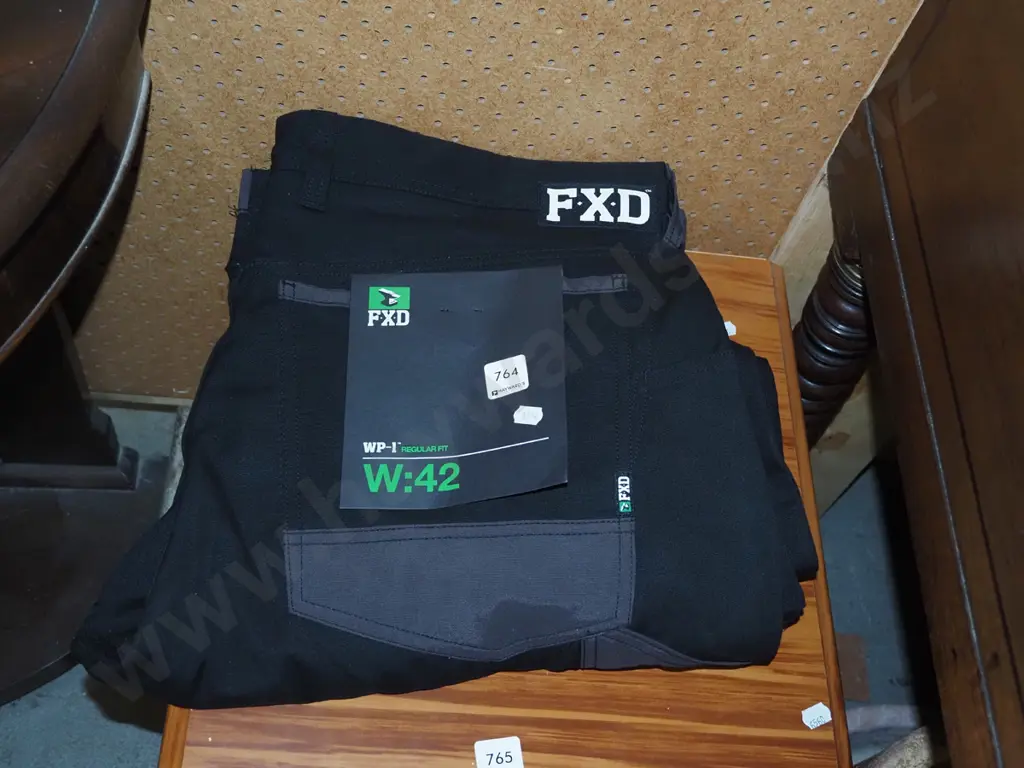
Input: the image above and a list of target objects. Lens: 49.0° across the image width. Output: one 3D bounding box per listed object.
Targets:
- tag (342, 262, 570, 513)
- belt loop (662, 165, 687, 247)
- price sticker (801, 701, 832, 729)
[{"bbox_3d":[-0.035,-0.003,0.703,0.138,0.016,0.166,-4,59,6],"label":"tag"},{"bbox_3d":[0.112,-0.123,0.781,0.010,0.017,0.059,-14,66,34],"label":"belt loop"},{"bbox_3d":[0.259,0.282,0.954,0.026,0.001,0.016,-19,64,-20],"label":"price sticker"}]

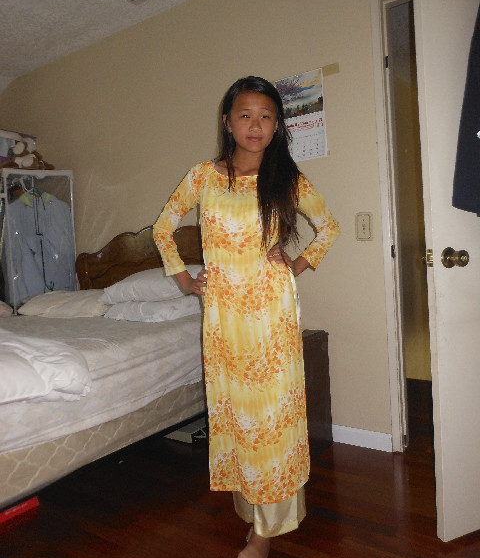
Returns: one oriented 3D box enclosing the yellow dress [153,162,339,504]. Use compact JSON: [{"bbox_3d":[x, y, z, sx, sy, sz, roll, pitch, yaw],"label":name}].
[{"bbox_3d":[0.018,0.167,1.647,0.580,1.080,0.320,-3,2,12],"label":"yellow dress"}]

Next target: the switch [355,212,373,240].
[{"bbox_3d":[0.587,-0.254,2.469,0.083,0.132,0.015,-2,2,33],"label":"switch"}]

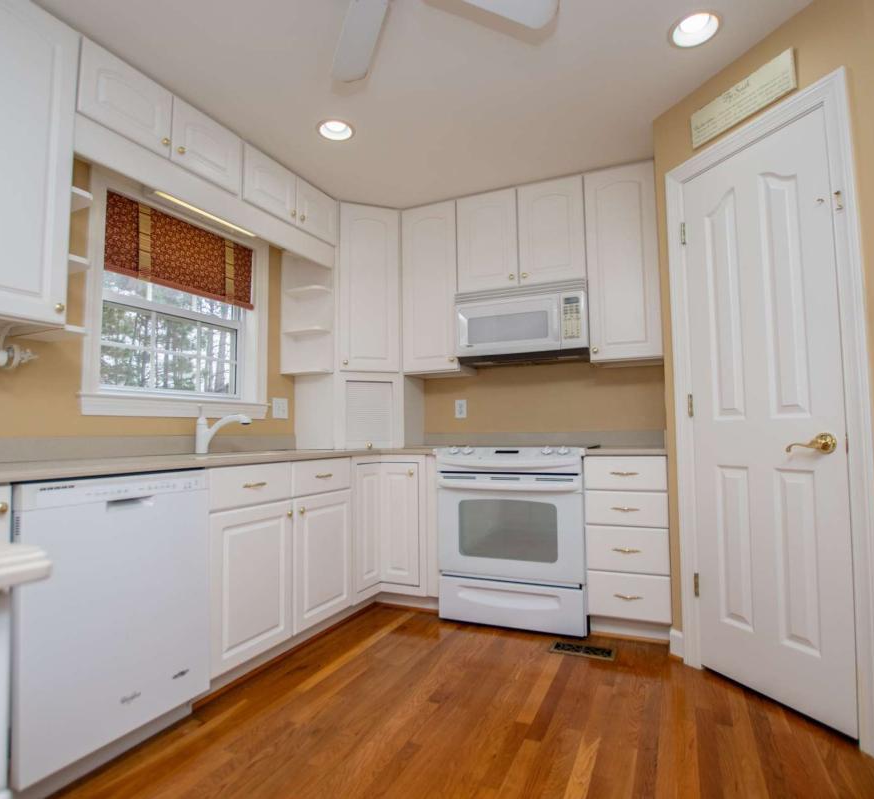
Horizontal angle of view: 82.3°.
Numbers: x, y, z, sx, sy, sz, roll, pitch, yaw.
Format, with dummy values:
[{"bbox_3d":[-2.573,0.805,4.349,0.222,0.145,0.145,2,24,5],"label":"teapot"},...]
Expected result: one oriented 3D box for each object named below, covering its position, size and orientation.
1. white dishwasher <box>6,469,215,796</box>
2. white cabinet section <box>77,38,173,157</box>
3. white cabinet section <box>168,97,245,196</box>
[{"bbox_3d":[-1.222,0.660,1.674,0.600,0.807,0.600,-3,-4,26],"label":"white dishwasher"},{"bbox_3d":[-1.187,-1.135,1.917,0.024,0.282,0.348,-2,-4,26],"label":"white cabinet section"},{"bbox_3d":[-1.047,-1.133,2.278,0.022,0.270,0.365,-3,-4,26],"label":"white cabinet section"}]

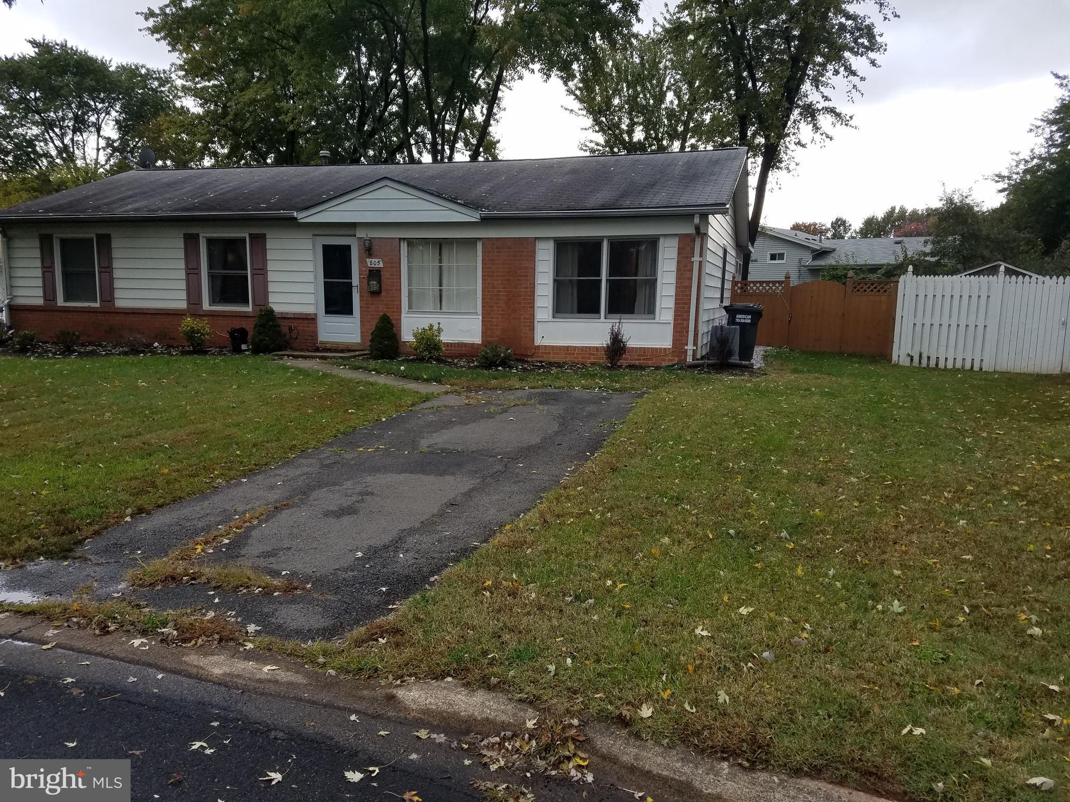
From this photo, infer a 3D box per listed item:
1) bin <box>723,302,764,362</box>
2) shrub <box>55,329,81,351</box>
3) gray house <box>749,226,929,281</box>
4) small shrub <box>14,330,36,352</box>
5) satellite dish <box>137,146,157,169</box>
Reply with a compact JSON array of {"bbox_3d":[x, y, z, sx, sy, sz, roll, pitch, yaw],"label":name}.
[{"bbox_3d":[3.724,-1.224,14.350,0.710,1.050,0.620,3,8,17],"label":"bin"},{"bbox_3d":[-9.382,-1.218,16.150,0.460,0.460,0.440,3,8,17],"label":"shrub"},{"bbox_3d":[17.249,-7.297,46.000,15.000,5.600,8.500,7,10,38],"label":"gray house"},{"bbox_3d":[-10.533,-1.252,16.600,0.420,0.440,0.420,3,8,17],"label":"small shrub"},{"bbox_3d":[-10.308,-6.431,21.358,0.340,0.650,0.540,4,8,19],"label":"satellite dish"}]

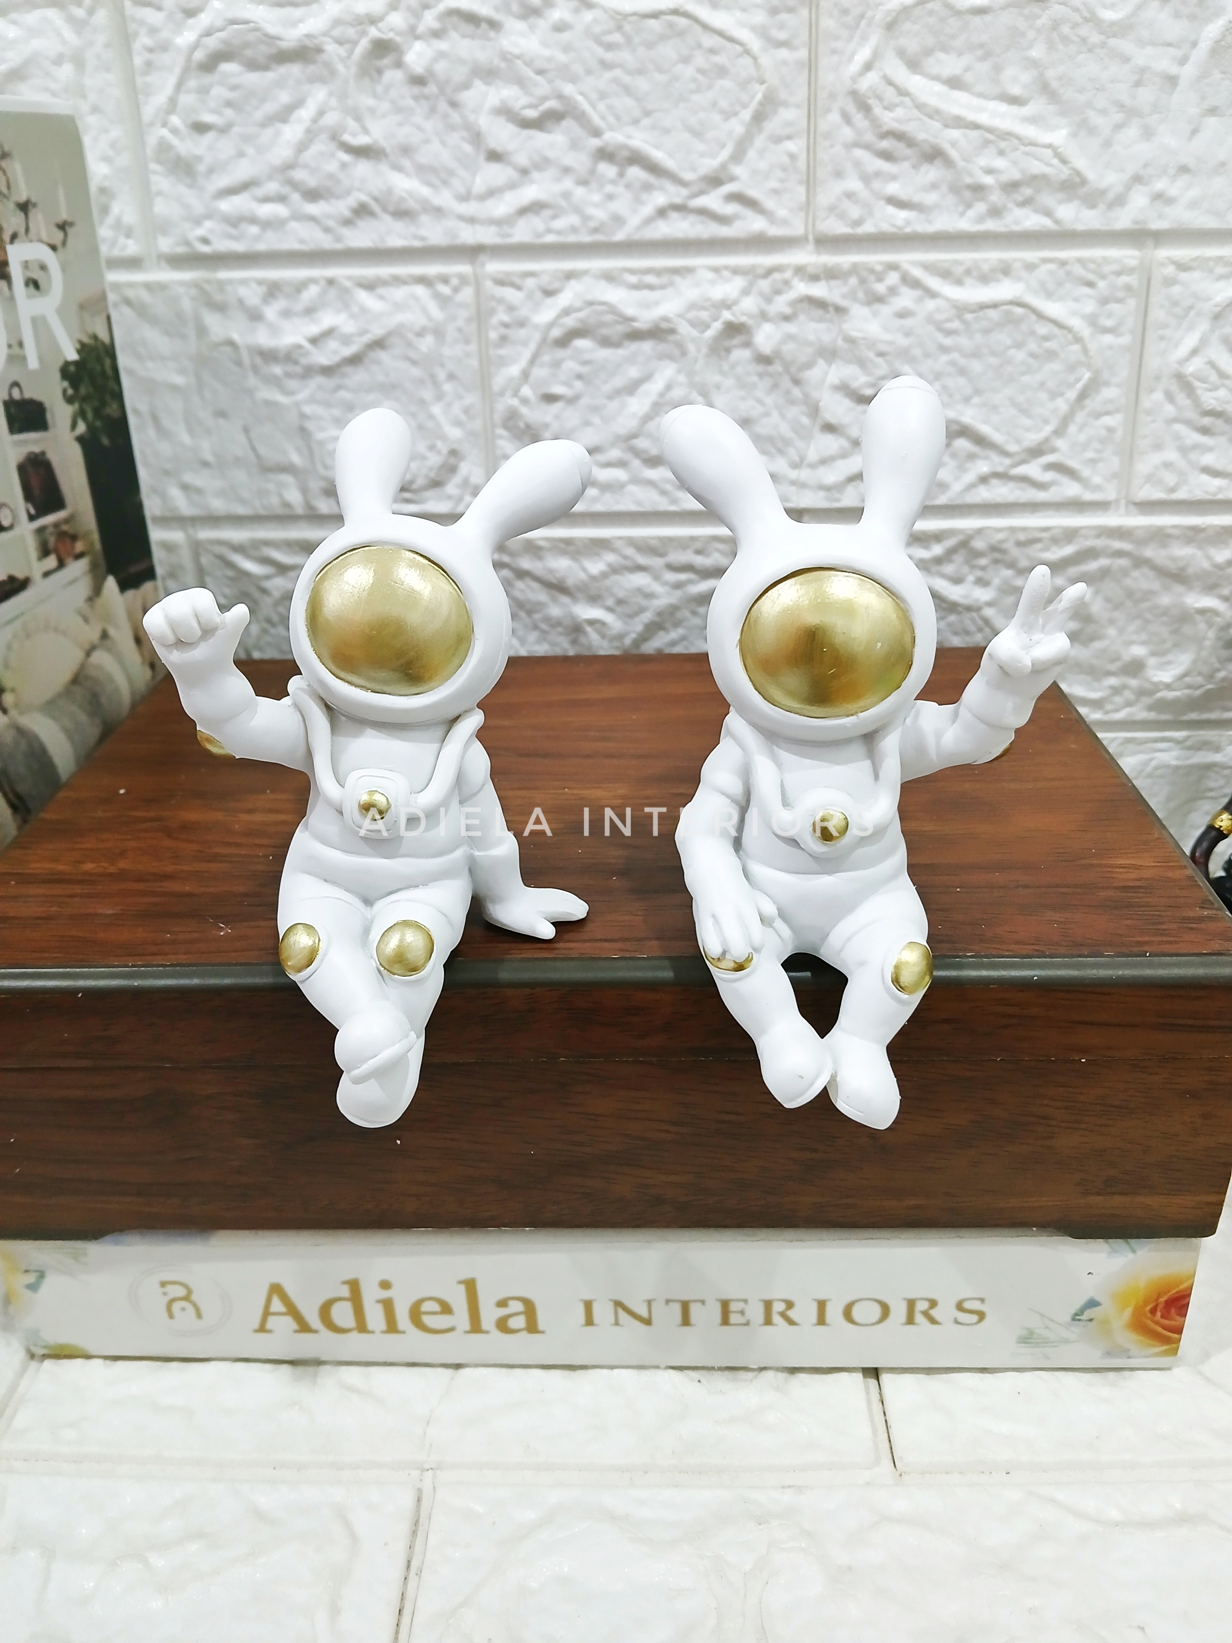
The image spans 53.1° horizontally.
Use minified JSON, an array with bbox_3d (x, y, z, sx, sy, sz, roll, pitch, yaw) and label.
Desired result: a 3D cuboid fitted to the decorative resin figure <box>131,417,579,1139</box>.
[{"bbox_3d":[-0.045,-0.009,0.232,0.079,0.130,0.060,0,28,0],"label":"decorative resin figure"}]

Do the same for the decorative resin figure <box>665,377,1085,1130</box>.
[{"bbox_3d":[0.046,-0.011,0.231,0.075,0.135,0.059,3,28,5],"label":"decorative resin figure"}]

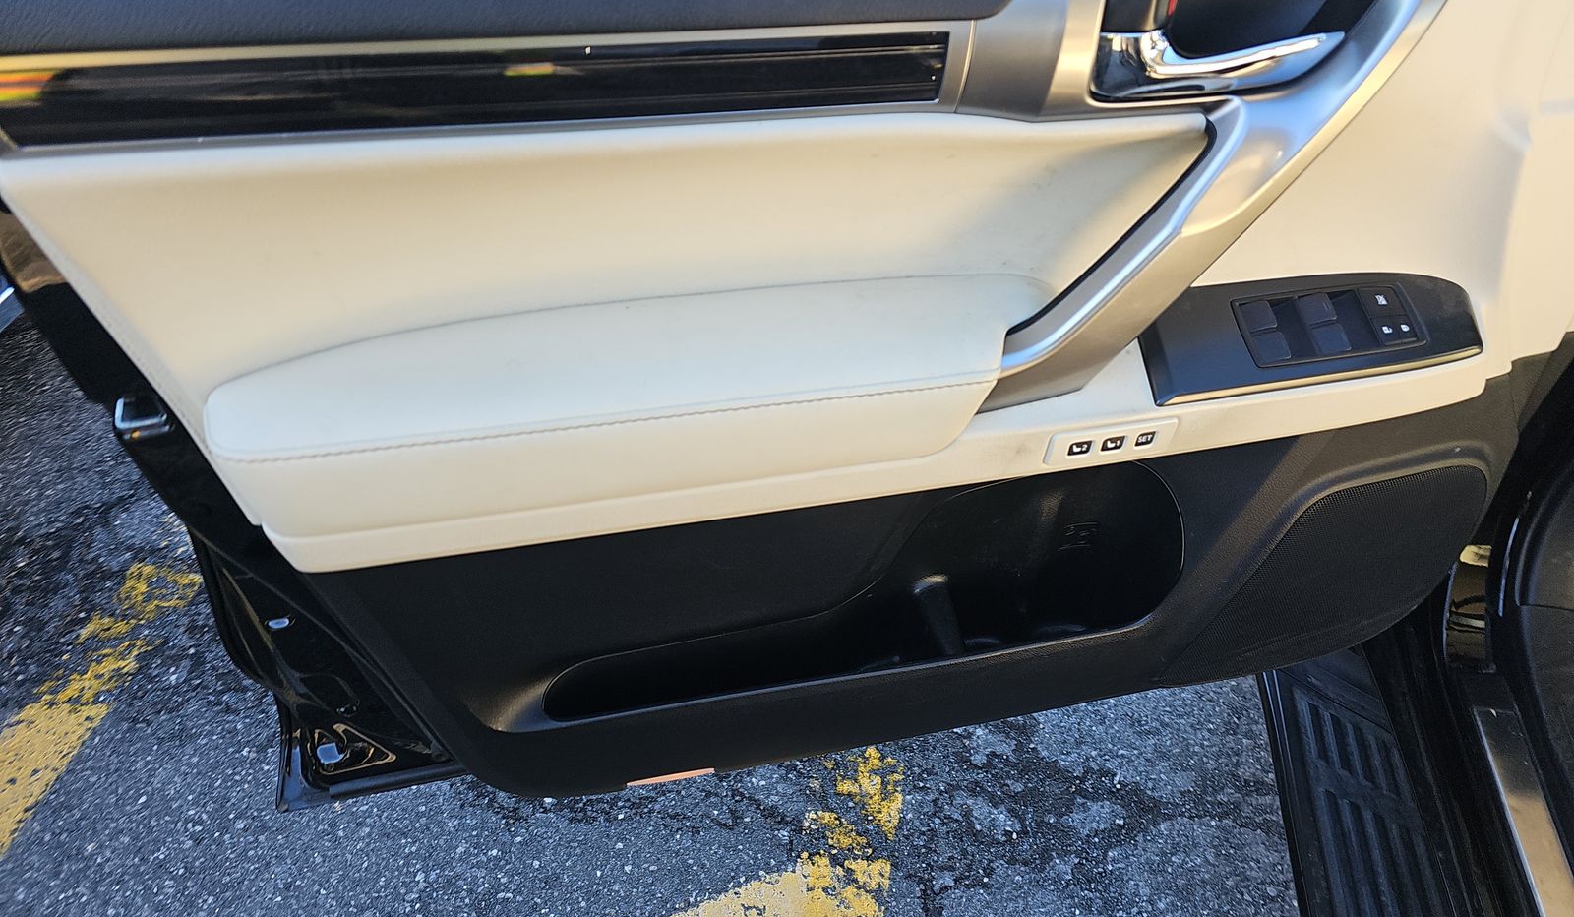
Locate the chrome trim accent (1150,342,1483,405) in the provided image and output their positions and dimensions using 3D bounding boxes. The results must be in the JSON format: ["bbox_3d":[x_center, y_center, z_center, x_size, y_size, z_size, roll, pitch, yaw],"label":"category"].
[{"bbox_3d":[0.378,-0.060,0.733,0.263,0.010,0.013,-9,45,-12],"label":"chrome trim accent"}]

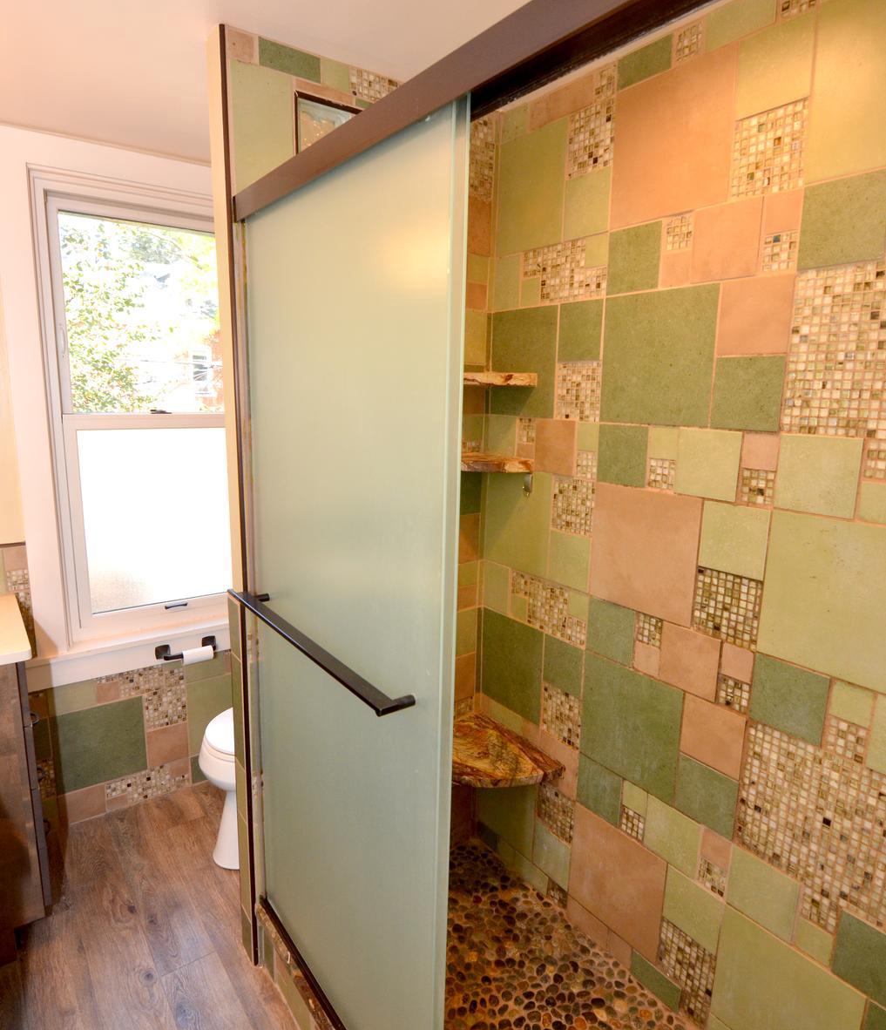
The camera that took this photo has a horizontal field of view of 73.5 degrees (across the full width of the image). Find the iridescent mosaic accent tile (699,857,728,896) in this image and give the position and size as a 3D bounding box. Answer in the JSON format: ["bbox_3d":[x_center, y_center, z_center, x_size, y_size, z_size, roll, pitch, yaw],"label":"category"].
[{"bbox_3d":[0.645,0.857,1.410,0.011,0.074,0.074,-6,12,-35],"label":"iridescent mosaic accent tile"}]

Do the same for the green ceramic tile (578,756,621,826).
[{"bbox_3d":[0.443,0.774,1.672,0.010,0.149,0.152,-6,13,-35],"label":"green ceramic tile"}]

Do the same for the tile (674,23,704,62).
[{"bbox_3d":[0.529,-1.005,1.265,0.010,0.068,0.070,-6,13,-35],"label":"tile"}]

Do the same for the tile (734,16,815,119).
[{"bbox_3d":[0.637,-0.852,1.136,0.010,0.145,0.146,-6,13,-35],"label":"tile"}]

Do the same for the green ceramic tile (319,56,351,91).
[{"bbox_3d":[-0.268,-1.086,1.473,0.073,0.060,0.010,-6,12,-35],"label":"green ceramic tile"}]

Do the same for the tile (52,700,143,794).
[{"bbox_3d":[-1.309,0.878,2.274,0.303,0.309,0.010,-7,13,-36],"label":"tile"}]

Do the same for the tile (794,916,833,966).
[{"bbox_3d":[0.788,0.899,1.256,0.010,0.071,0.071,-8,14,-38],"label":"tile"}]

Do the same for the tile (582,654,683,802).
[{"bbox_3d":[0.498,0.561,1.595,0.010,0.307,0.305,-7,13,-36],"label":"tile"}]

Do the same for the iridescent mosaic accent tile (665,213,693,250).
[{"bbox_3d":[0.528,-0.625,1.320,0.010,0.072,0.072,-8,14,-38],"label":"iridescent mosaic accent tile"}]

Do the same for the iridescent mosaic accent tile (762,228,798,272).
[{"bbox_3d":[0.667,-0.521,1.174,0.012,0.074,0.072,-7,12,-36],"label":"iridescent mosaic accent tile"}]

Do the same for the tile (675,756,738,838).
[{"bbox_3d":[0.622,0.660,1.399,0.010,0.145,0.148,-6,13,-35],"label":"tile"}]

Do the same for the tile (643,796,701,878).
[{"bbox_3d":[0.579,0.805,1.496,0.011,0.149,0.149,-6,12,-35],"label":"tile"}]

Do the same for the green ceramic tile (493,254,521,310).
[{"bbox_3d":[0.201,-0.702,1.797,0.010,0.152,0.113,-7,13,-36],"label":"green ceramic tile"}]

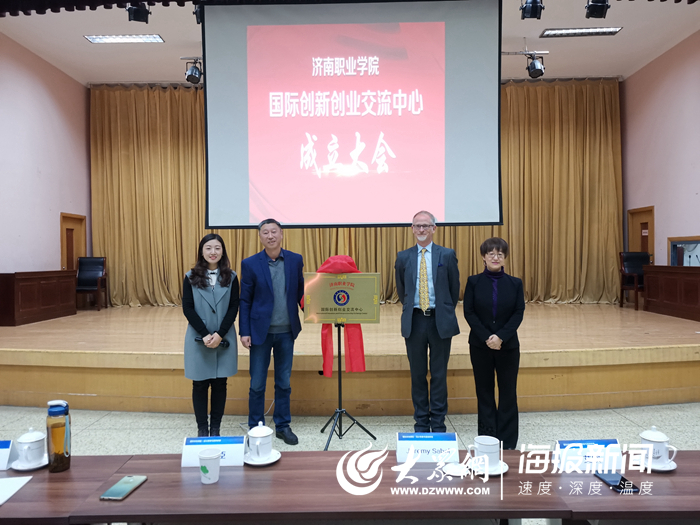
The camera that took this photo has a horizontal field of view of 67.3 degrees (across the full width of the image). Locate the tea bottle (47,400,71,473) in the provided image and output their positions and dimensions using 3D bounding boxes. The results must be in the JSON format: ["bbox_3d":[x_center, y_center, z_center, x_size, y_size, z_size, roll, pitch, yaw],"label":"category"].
[{"bbox_3d":[-0.993,0.588,1.788,0.075,0.237,0.075,-1,1,-17],"label":"tea bottle"}]

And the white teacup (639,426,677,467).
[{"bbox_3d":[1.028,0.612,1.749,0.114,0.130,0.087,0,1,32],"label":"white teacup"}]

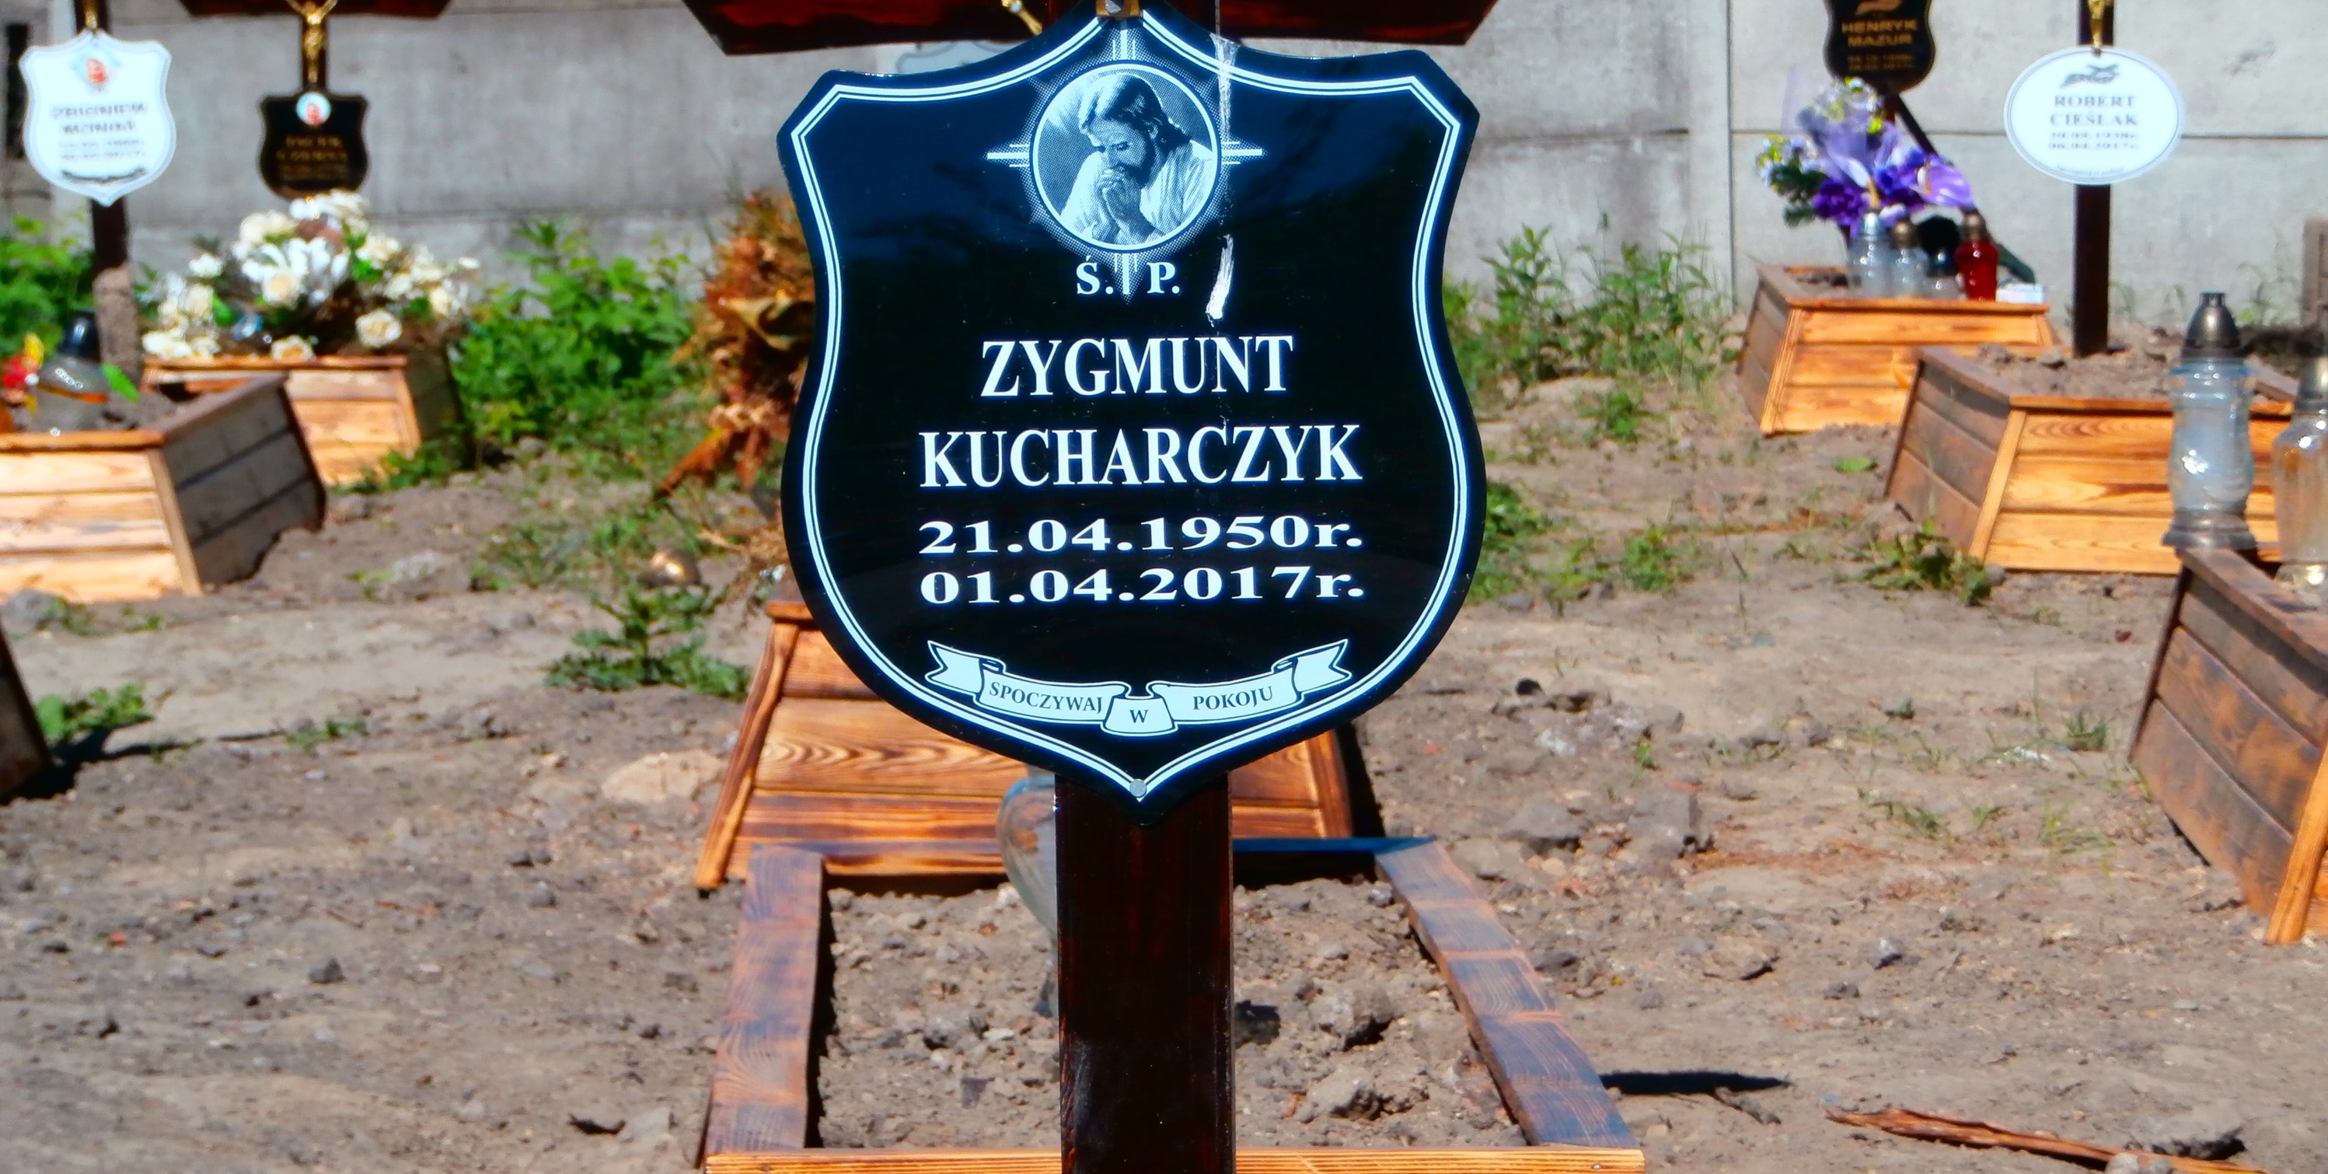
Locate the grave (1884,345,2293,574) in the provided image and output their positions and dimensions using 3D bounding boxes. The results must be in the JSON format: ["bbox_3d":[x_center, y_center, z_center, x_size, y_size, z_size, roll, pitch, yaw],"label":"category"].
[{"bbox_3d":[1.654,-0.224,12.784,0.655,0.285,1.670,-1,5,1],"label":"grave"}]

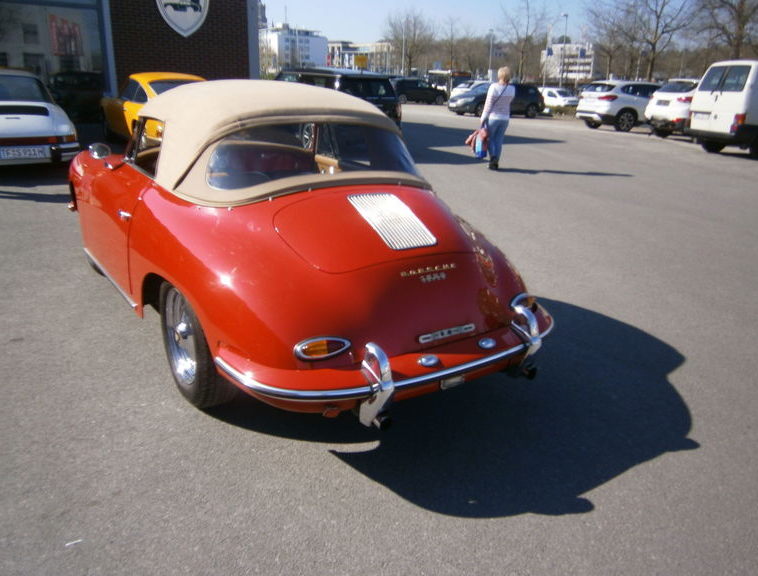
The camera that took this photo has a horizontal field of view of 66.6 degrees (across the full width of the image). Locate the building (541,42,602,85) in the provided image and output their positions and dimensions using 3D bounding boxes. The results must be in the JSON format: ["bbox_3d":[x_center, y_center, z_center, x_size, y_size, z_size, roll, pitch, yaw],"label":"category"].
[{"bbox_3d":[85.870,-100.520,260.000,24.000,18.000,16.000,12,22,28],"label":"building"}]

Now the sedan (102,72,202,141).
[{"bbox_3d":[-3.482,-2.889,9.679,1.650,1.310,4.200,-13,24,-33],"label":"sedan"}]

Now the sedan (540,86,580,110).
[{"bbox_3d":[12.561,-13.762,42.000,1.800,1.620,4.300,-12,23,-31],"label":"sedan"}]

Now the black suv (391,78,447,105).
[{"bbox_3d":[2.635,-12.992,38.000,4.600,1.630,1.850,-7,21,-22],"label":"black suv"}]

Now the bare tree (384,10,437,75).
[{"bbox_3d":[2.902,-21.954,54.000,4.900,8.100,4.900,1,19,0],"label":"bare tree"}]

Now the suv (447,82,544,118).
[{"bbox_3d":[5.319,-8.474,25.837,4.400,1.550,1.820,-7,21,-21],"label":"suv"}]

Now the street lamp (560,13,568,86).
[{"bbox_3d":[14.887,-18.619,47.000,0.650,7.000,0.300,1,19,0],"label":"street lamp"}]

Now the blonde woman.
[{"bbox_3d":[2.043,-2.821,9.692,0.540,1.660,0.360,2,20,4],"label":"blonde woman"}]

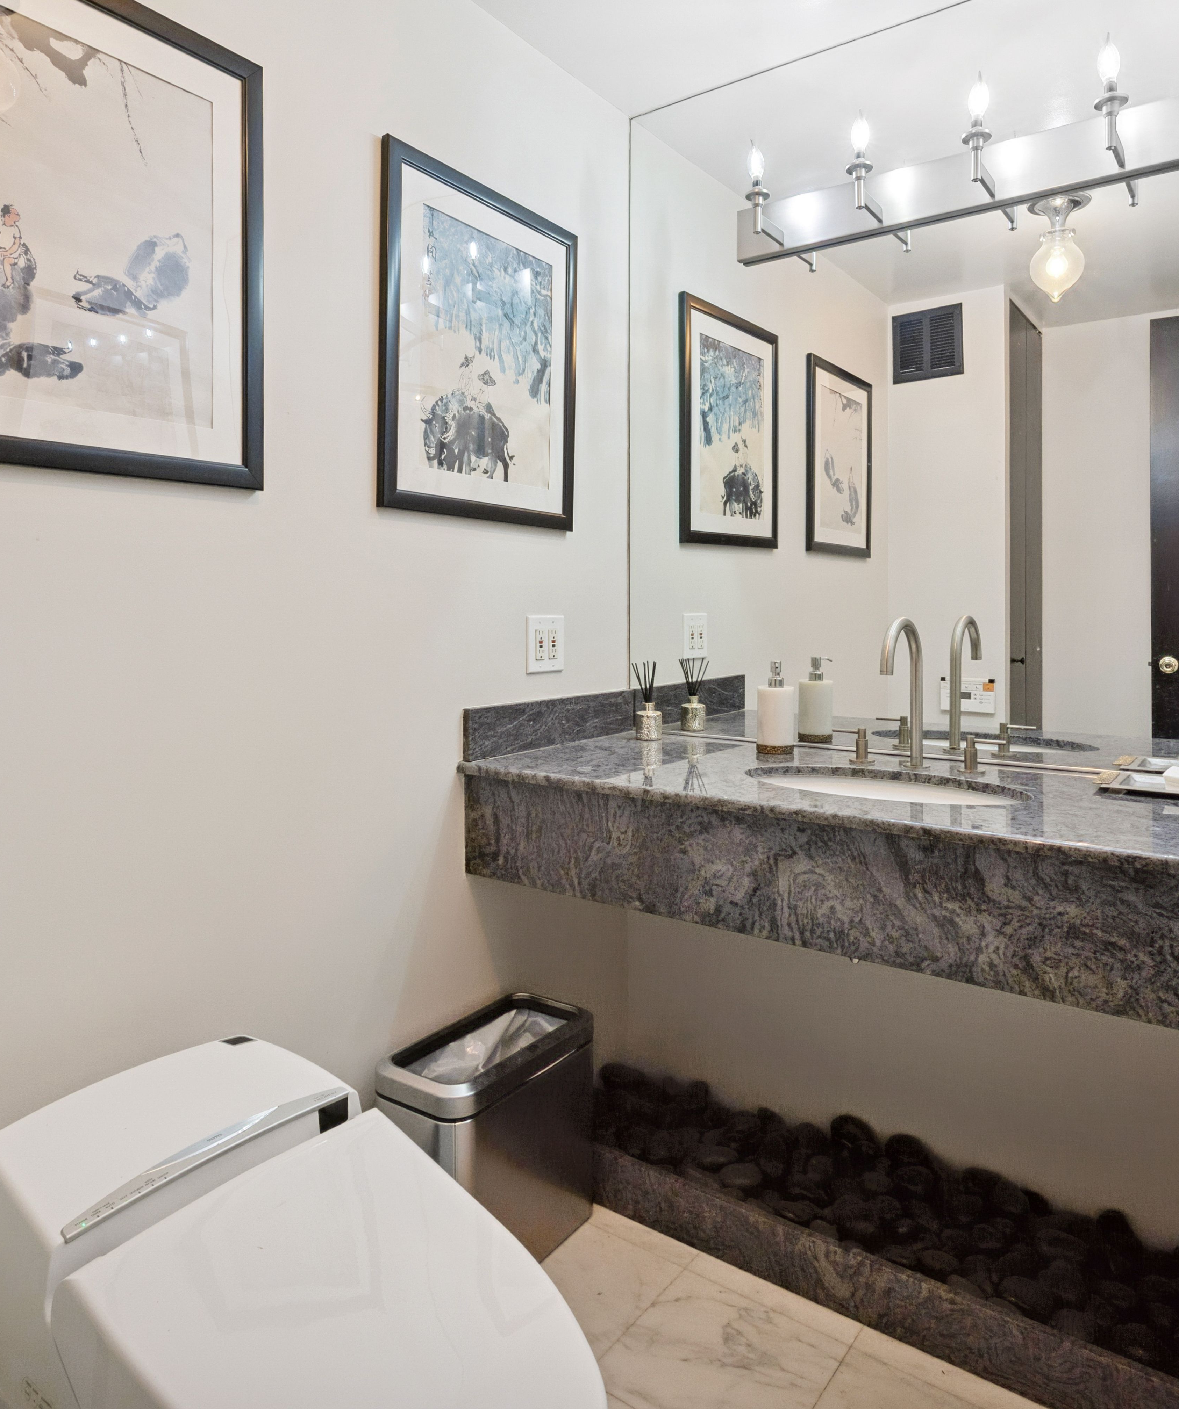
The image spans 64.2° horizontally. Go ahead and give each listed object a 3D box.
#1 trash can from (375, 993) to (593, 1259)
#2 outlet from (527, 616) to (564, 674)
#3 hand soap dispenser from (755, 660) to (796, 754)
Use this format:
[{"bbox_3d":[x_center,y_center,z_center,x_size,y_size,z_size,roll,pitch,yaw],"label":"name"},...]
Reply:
[{"bbox_3d":[-0.173,0.803,1.721,0.206,0.385,0.385,4,6,36],"label":"trash can"},{"bbox_3d":[-0.090,-0.132,2.032,0.009,0.124,0.125,4,6,36],"label":"outlet"},{"bbox_3d":[0.389,0.009,1.955,0.077,0.192,0.083,1,5,11],"label":"hand soap dispenser"}]

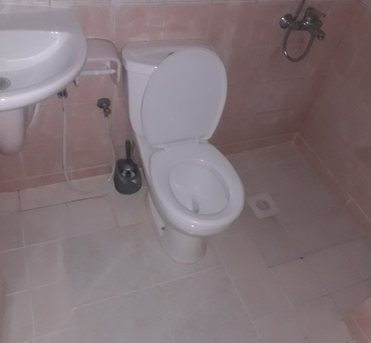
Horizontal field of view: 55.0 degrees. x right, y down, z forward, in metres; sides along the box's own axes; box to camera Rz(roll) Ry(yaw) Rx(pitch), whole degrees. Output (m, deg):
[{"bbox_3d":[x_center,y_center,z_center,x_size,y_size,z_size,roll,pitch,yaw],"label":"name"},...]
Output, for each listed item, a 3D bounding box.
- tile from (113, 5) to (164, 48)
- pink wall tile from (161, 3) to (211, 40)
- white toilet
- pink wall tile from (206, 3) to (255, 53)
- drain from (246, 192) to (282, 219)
[{"bbox_3d":[-0.177,-0.547,1.396,0.199,0.199,0.010,-10,49,-19],"label":"tile"},{"bbox_3d":[0.006,-0.581,1.459,0.199,0.199,0.010,-10,49,-19],"label":"pink wall tile"},{"bbox_3d":[0.004,-0.052,1.470,0.387,0.828,0.713,-10,49,-19],"label":"white toilet"},{"bbox_3d":[0.189,-0.615,1.523,0.199,0.199,0.010,-10,49,-19],"label":"pink wall tile"},{"bbox_3d":[0.419,0.180,1.900,0.142,0.012,0.142,-10,49,-19],"label":"drain"}]

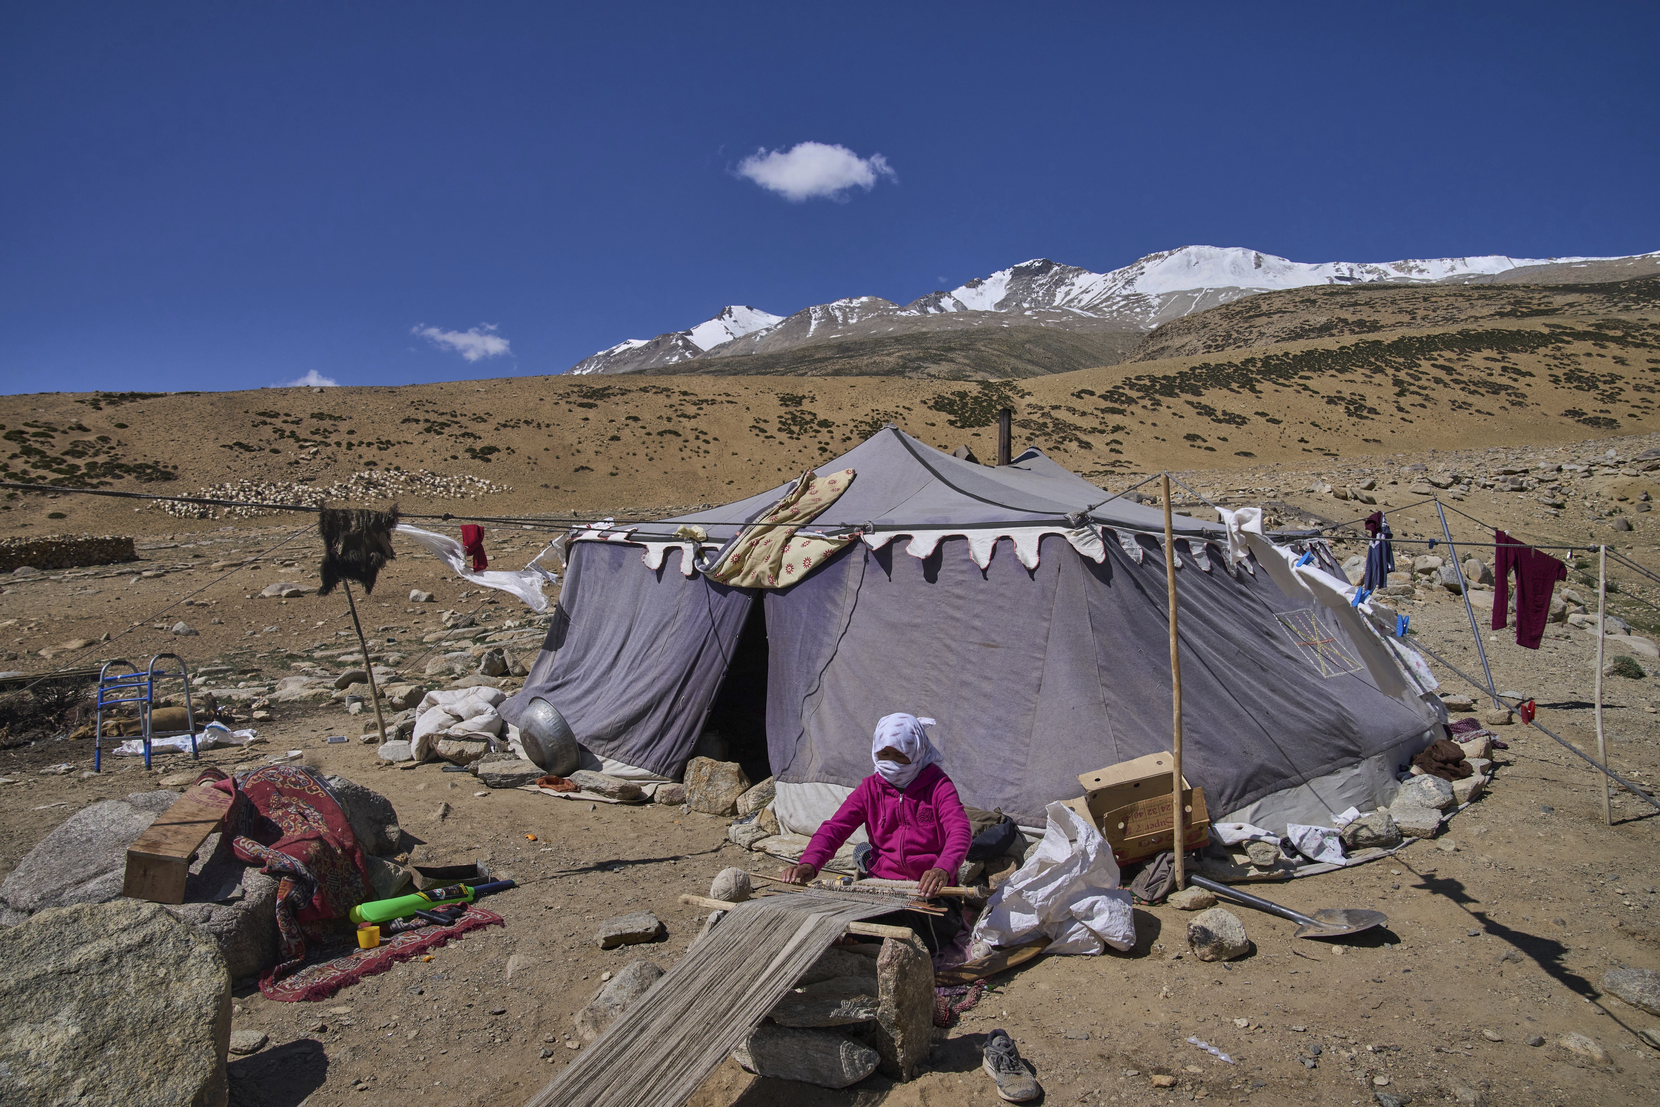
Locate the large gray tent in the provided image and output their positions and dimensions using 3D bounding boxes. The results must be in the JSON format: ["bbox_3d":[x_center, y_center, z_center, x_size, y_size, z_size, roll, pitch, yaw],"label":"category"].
[{"bbox_3d":[1.000,0.360,7.600,5.300,2.300,4.300,0,0,35],"label":"large gray tent"}]

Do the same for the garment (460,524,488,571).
[{"bbox_3d":[-2.600,-0.030,8.100,0.210,0.350,0.100,0,0,27],"label":"garment"}]

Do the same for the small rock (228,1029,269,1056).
[{"bbox_3d":[-1.855,1.545,3.510,0.140,0.055,0.110,0,0,-28],"label":"small rock"}]

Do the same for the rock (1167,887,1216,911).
[{"bbox_3d":[1.520,1.445,4.660,0.195,0.095,0.140,0,1,0],"label":"rock"}]

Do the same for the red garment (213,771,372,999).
[{"bbox_3d":[-2.130,1.190,4.380,0.600,0.640,0.750,0,0,-27],"label":"red garment"}]

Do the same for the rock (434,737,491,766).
[{"bbox_3d":[-2.600,1.400,7.850,0.390,0.180,0.280,0,0,0],"label":"rock"}]

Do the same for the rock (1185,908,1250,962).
[{"bbox_3d":[1.440,1.410,4.120,0.215,0.175,0.180,0,1,0],"label":"rock"}]

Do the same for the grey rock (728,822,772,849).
[{"bbox_3d":[-0.400,1.410,5.550,0.210,0.120,0.160,0,1,0],"label":"grey rock"}]

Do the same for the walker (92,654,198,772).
[{"bbox_3d":[-4.860,1.110,7.870,0.520,0.820,0.460,0,1,16],"label":"walker"}]

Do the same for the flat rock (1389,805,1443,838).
[{"bbox_3d":[3.170,1.455,6.000,0.300,0.130,0.280,0,0,24],"label":"flat rock"}]

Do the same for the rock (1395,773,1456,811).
[{"bbox_3d":[3.380,1.350,6.280,0.290,0.180,0.250,0,0,28],"label":"rock"}]

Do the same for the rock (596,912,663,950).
[{"bbox_3d":[-0.795,1.475,4.360,0.250,0.100,0.170,0,0,-24],"label":"rock"}]

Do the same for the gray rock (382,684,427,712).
[{"bbox_3d":[-3.970,1.340,10.300,0.390,0.230,0.320,0,0,-21],"label":"gray rock"}]

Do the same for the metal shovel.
[{"bbox_3d":[1.905,1.460,4.620,0.820,0.130,0.240,0,0,36],"label":"metal shovel"}]

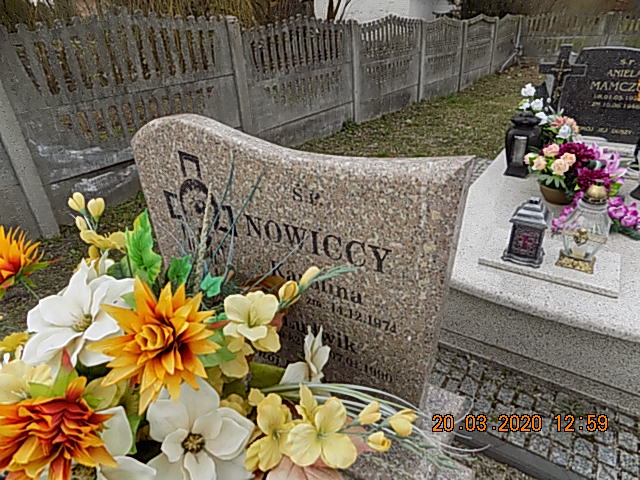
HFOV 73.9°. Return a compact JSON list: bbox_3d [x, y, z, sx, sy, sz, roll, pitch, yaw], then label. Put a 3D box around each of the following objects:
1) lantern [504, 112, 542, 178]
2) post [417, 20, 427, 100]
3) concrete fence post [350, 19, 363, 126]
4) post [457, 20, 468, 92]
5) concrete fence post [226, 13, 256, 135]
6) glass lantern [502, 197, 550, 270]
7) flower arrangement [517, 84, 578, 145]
[{"bbox_3d":[1.183,-0.555,2.462,0.145,0.350,0.145,19,34,40],"label":"lantern"},{"bbox_3d":[1.668,-2.981,7.152,0.125,1.286,0.125,14,31,34],"label":"post"},{"bbox_3d":[0.454,-2.204,5.680,0.125,1.296,0.125,14,31,34],"label":"concrete fence post"},{"bbox_3d":[2.885,-3.712,8.644,0.125,1.316,0.125,14,31,34],"label":"post"},{"bbox_3d":[-0.761,-1.435,4.204,0.125,1.366,0.125,14,31,34],"label":"concrete fence post"},{"bbox_3d":[0.762,-0.043,1.539,0.128,0.235,0.128,15,31,36],"label":"glass lantern"},{"bbox_3d":[1.528,-0.805,2.843,0.320,0.430,0.250,14,31,34],"label":"flower arrangement"}]

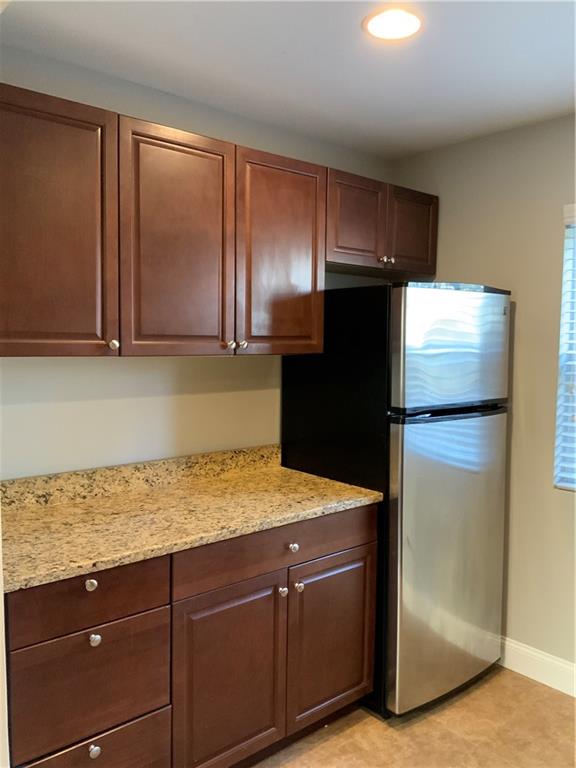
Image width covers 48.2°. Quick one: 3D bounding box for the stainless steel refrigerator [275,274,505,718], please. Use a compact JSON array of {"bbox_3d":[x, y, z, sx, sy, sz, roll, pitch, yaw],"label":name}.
[{"bbox_3d":[0.486,0.448,2.931,0.715,1.705,0.737,-3,5,-40],"label":"stainless steel refrigerator"}]

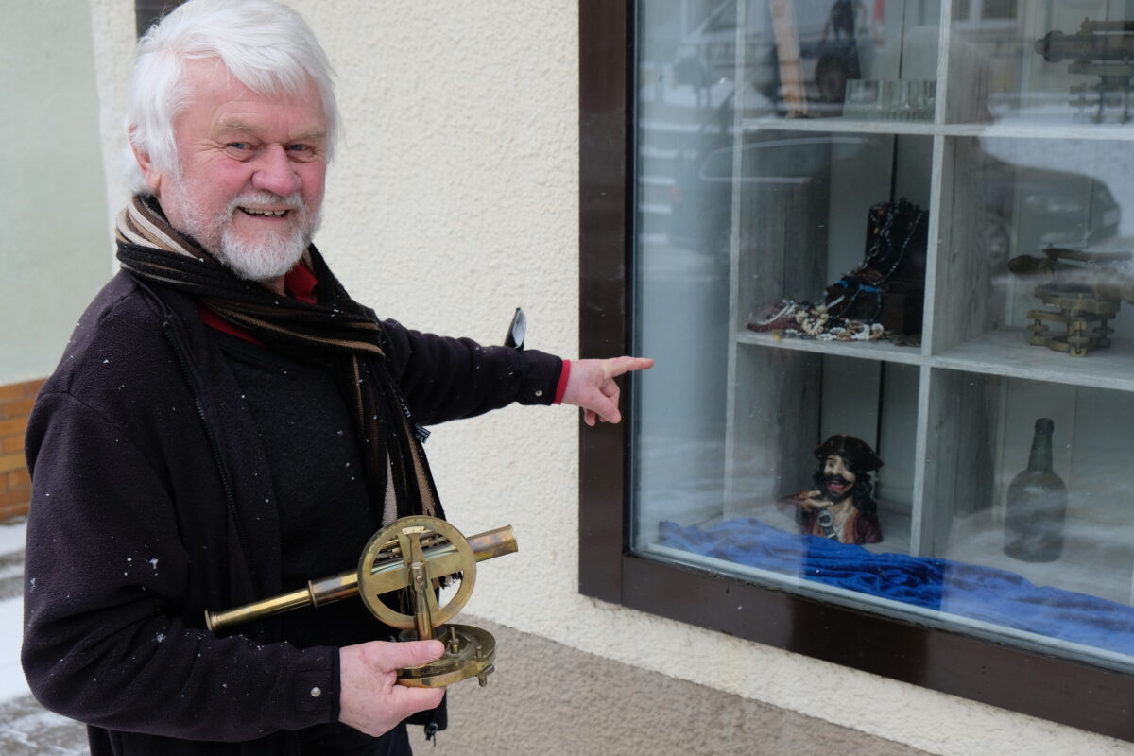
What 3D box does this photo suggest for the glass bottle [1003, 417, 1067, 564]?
[{"bbox_3d":[0.771,0.180,2.321,0.095,0.230,0.095,9,15,35],"label":"glass bottle"}]

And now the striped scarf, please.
[{"bbox_3d":[-0.297,0.004,1.429,0.260,0.360,0.300,-10,16,-38],"label":"striped scarf"}]

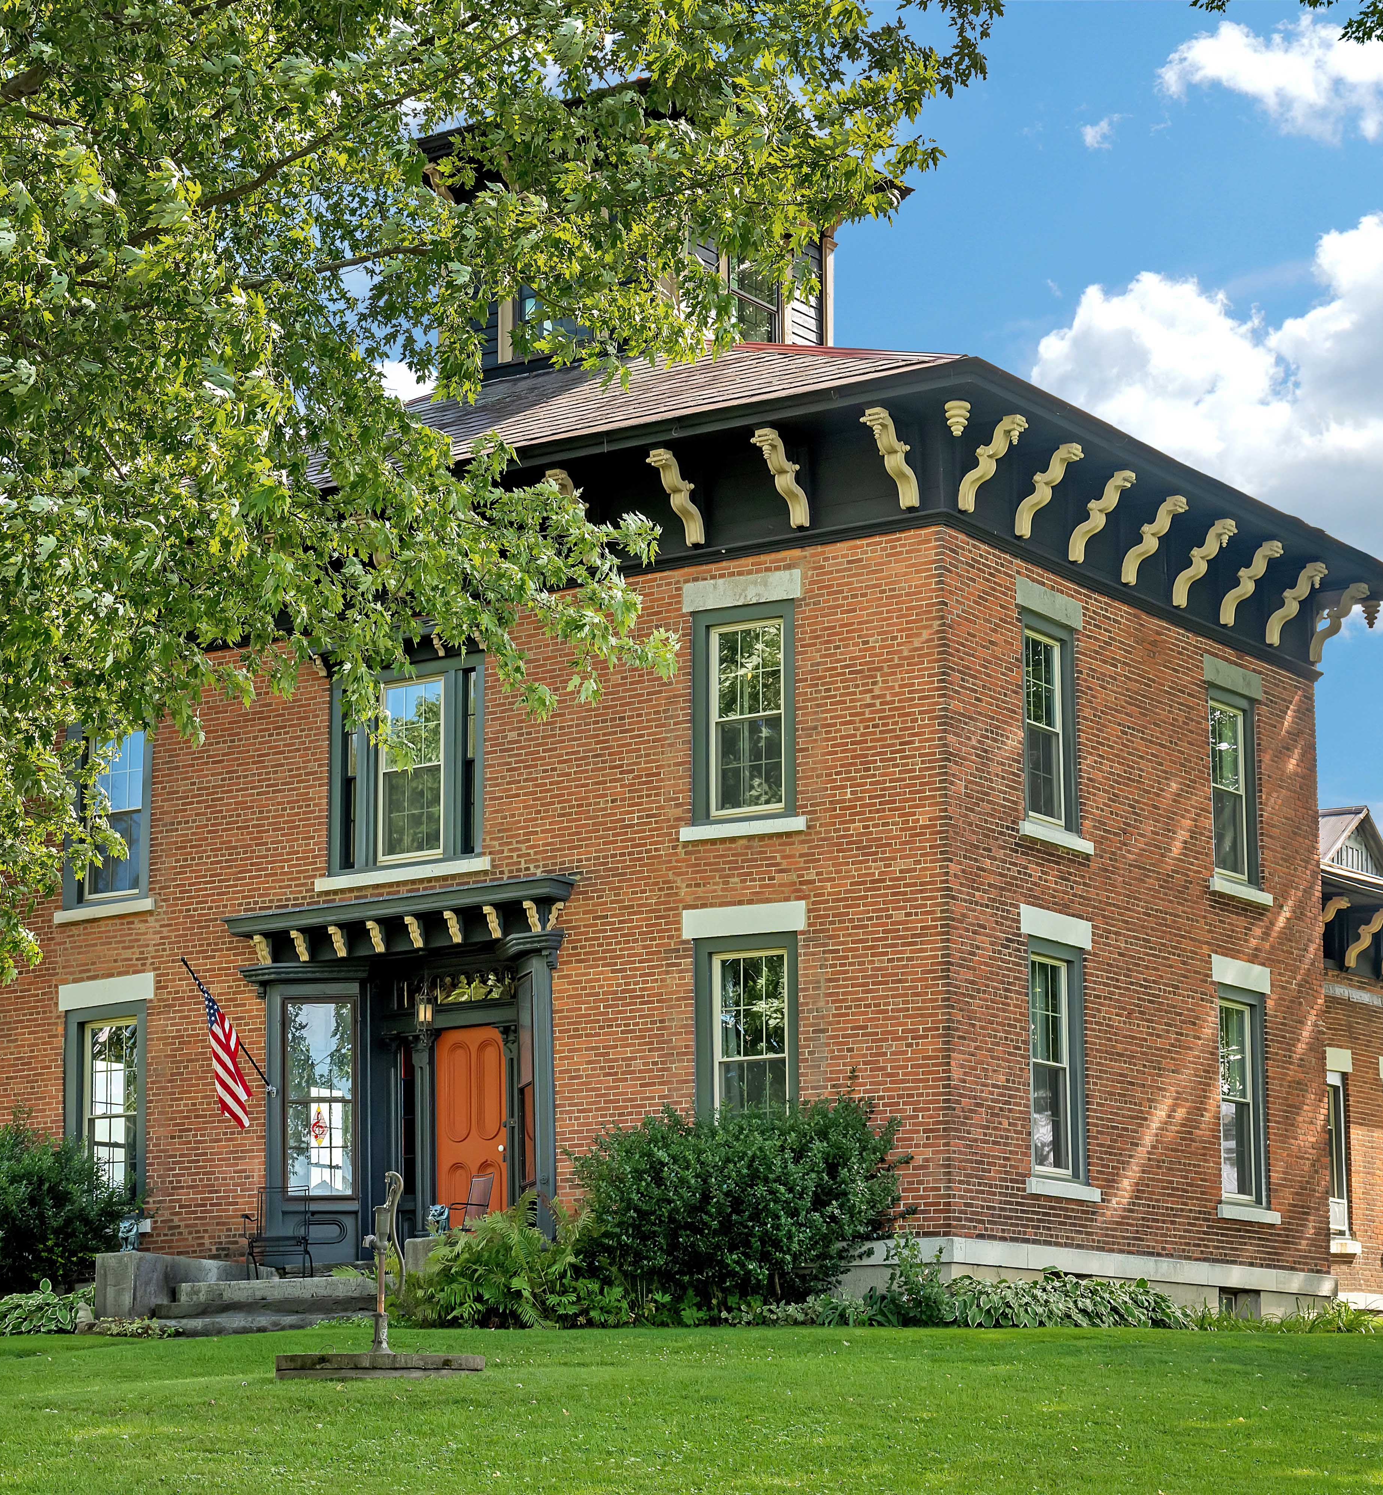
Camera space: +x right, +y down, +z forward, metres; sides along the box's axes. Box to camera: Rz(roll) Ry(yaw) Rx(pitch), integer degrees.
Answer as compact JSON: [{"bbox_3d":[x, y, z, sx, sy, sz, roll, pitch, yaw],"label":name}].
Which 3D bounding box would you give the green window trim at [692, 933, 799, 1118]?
[{"bbox_3d":[0.553,2.888,32.637,1.210,2.220,0.150,-8,-14,34],"label":"green window trim"}]

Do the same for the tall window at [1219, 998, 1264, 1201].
[{"bbox_3d":[5.661,3.674,36.312,0.160,2.180,1.160,-8,-14,34],"label":"tall window"}]

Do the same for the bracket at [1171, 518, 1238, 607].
[{"bbox_3d":[5.294,-1.907,35.972,0.650,0.800,0.170,-8,-14,34],"label":"bracket"}]

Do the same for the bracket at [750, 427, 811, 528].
[{"bbox_3d":[0.861,-2.510,32.808,0.270,0.830,0.670,-8,-14,34],"label":"bracket"}]

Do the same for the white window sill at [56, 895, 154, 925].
[{"bbox_3d":[-6.255,1.777,37.530,1.460,0.135,0.180,-8,-14,34],"label":"white window sill"}]

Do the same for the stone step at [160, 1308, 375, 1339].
[{"bbox_3d":[-3.795,5.307,31.913,2.500,0.180,0.500,-8,-14,34],"label":"stone step"}]

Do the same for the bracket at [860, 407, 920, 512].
[{"bbox_3d":[1.845,-2.700,32.613,0.190,0.840,0.670,-7,-12,34],"label":"bracket"}]

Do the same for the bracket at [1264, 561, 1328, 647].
[{"bbox_3d":[6.536,-1.554,37.720,0.650,0.800,0.170,-8,-14,34],"label":"bracket"}]

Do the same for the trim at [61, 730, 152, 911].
[{"bbox_3d":[-6.285,0.728,37.790,1.260,2.030,0.130,-8,-14,34],"label":"trim"}]

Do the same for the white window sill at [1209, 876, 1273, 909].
[{"bbox_3d":[5.716,1.539,36.629,0.160,0.123,1.447,-8,-14,34],"label":"white window sill"}]

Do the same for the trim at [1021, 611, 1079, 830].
[{"bbox_3d":[3.479,-0.242,34.170,0.150,2.130,1.180,-7,-12,34],"label":"trim"}]

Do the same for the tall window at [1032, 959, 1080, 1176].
[{"bbox_3d":[3.388,2.999,32.812,0.120,2.060,0.900,-8,-14,34],"label":"tall window"}]

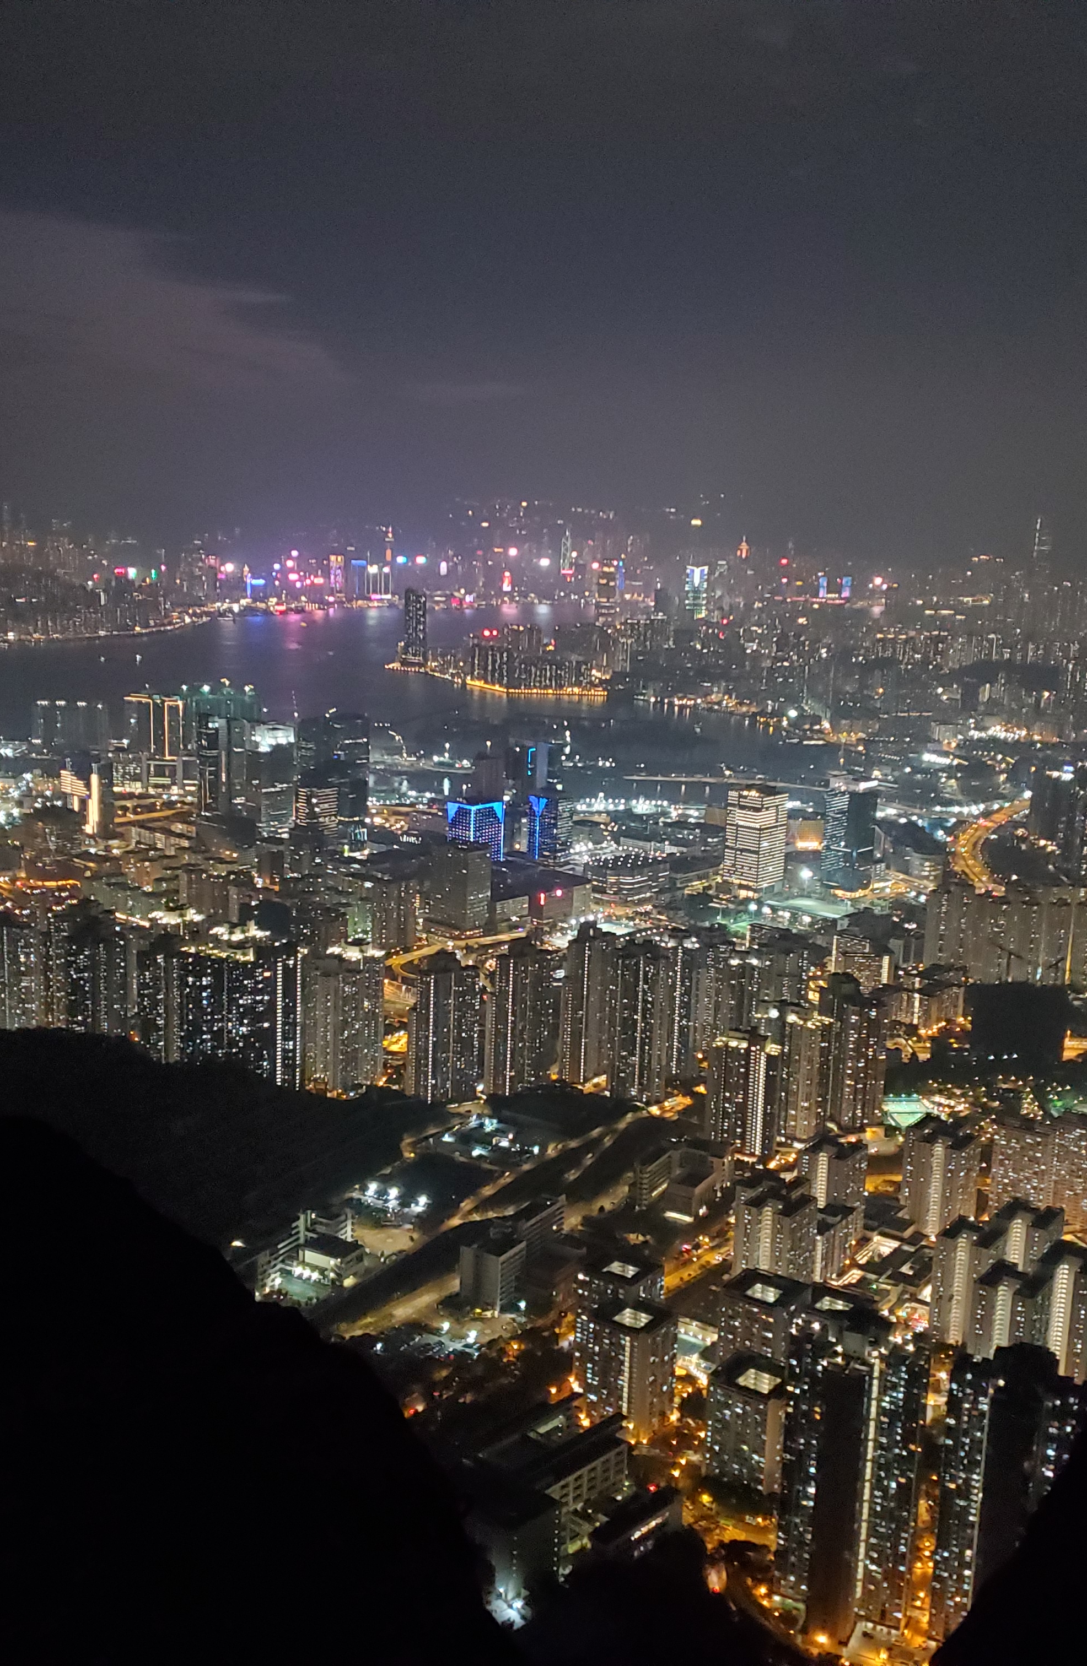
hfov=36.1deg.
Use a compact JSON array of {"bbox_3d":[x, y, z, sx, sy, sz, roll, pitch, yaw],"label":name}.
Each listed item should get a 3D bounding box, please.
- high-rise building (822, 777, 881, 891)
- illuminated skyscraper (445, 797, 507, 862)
[{"bbox_3d":[389.800,3.300,2132.300,42.000,130.000,50.000,12,15,41],"label":"high-rise building"},{"bbox_3d":[-88.500,7.100,2122.800,45.000,94.000,53.000,12,15,40],"label":"illuminated skyscraper"}]

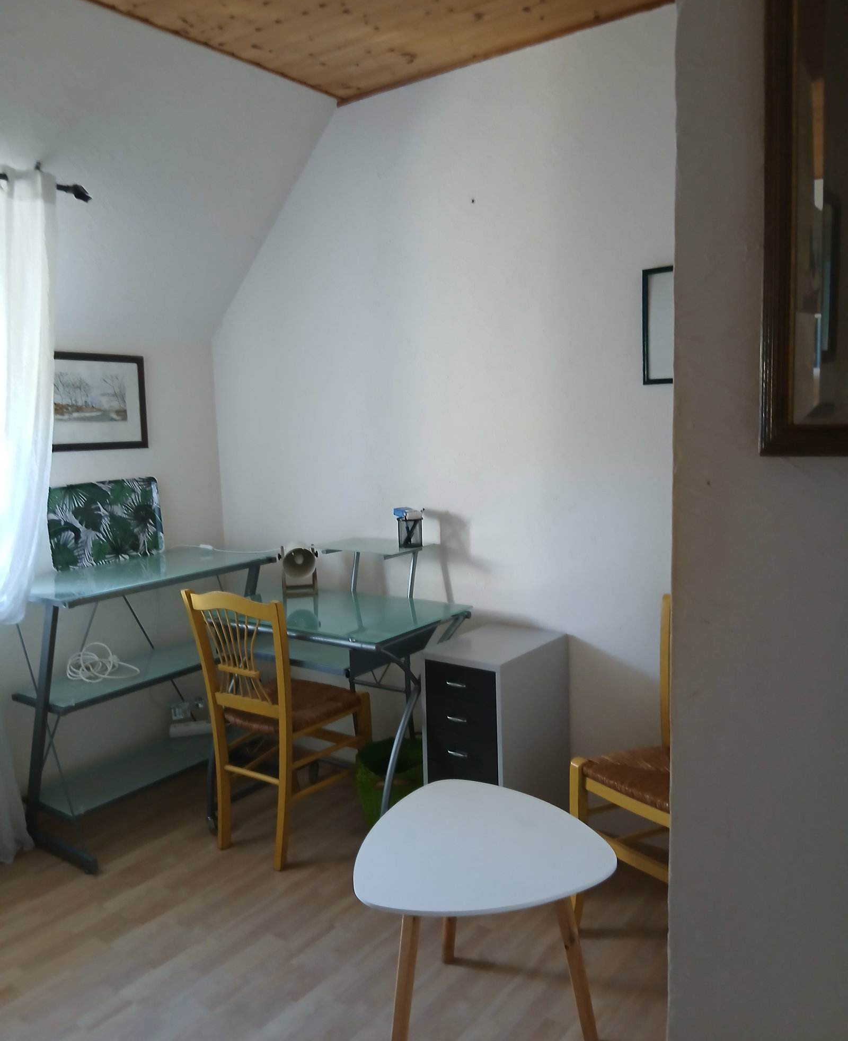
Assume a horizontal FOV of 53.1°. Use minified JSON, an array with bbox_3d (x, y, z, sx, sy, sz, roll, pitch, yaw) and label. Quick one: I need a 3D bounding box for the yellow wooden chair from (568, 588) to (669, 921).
[{"bbox_3d":[0.667,0.677,2.125,0.400,0.880,0.455,-7,9,-31],"label":"yellow wooden chair"}]

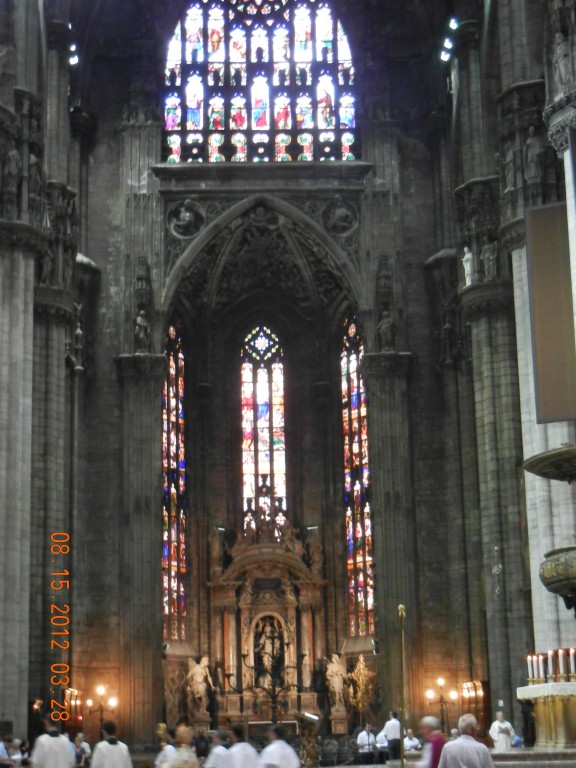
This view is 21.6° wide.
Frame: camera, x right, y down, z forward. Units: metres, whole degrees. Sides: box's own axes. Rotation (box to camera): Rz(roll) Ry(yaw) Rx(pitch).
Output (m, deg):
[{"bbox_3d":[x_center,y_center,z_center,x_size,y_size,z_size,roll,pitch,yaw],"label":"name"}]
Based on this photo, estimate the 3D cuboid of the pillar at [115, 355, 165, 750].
[{"bbox_3d":[-6.904,7.637,70.282,2.150,18.720,1.500,-1,-12,-2],"label":"pillar"}]

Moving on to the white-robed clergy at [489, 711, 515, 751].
[{"bbox_3d":[5.582,9.348,39.129,0.680,1.720,0.450,-2,-12,3],"label":"white-robed clergy"}]

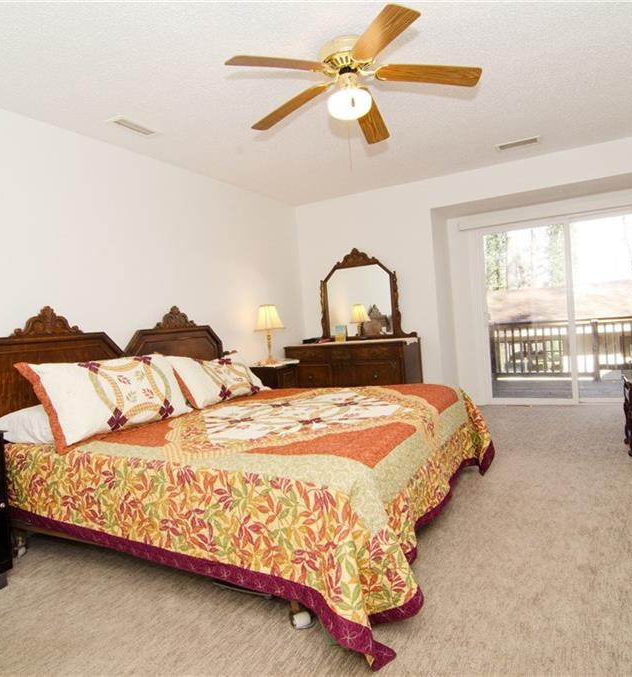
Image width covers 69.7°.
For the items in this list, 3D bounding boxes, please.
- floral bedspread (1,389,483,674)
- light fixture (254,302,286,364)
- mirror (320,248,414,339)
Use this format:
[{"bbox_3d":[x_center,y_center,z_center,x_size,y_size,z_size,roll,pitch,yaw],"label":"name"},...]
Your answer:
[{"bbox_3d":[-0.224,0.704,2.669,2.000,0.610,2.030,-2,3,30],"label":"floral bedspread"},{"bbox_3d":[-0.464,-0.018,4.342,0.290,0.580,0.290,-4,3,0],"label":"light fixture"},{"bbox_3d":[0.504,-0.483,4.874,1.110,0.980,0.090,-2,3,30],"label":"mirror"}]

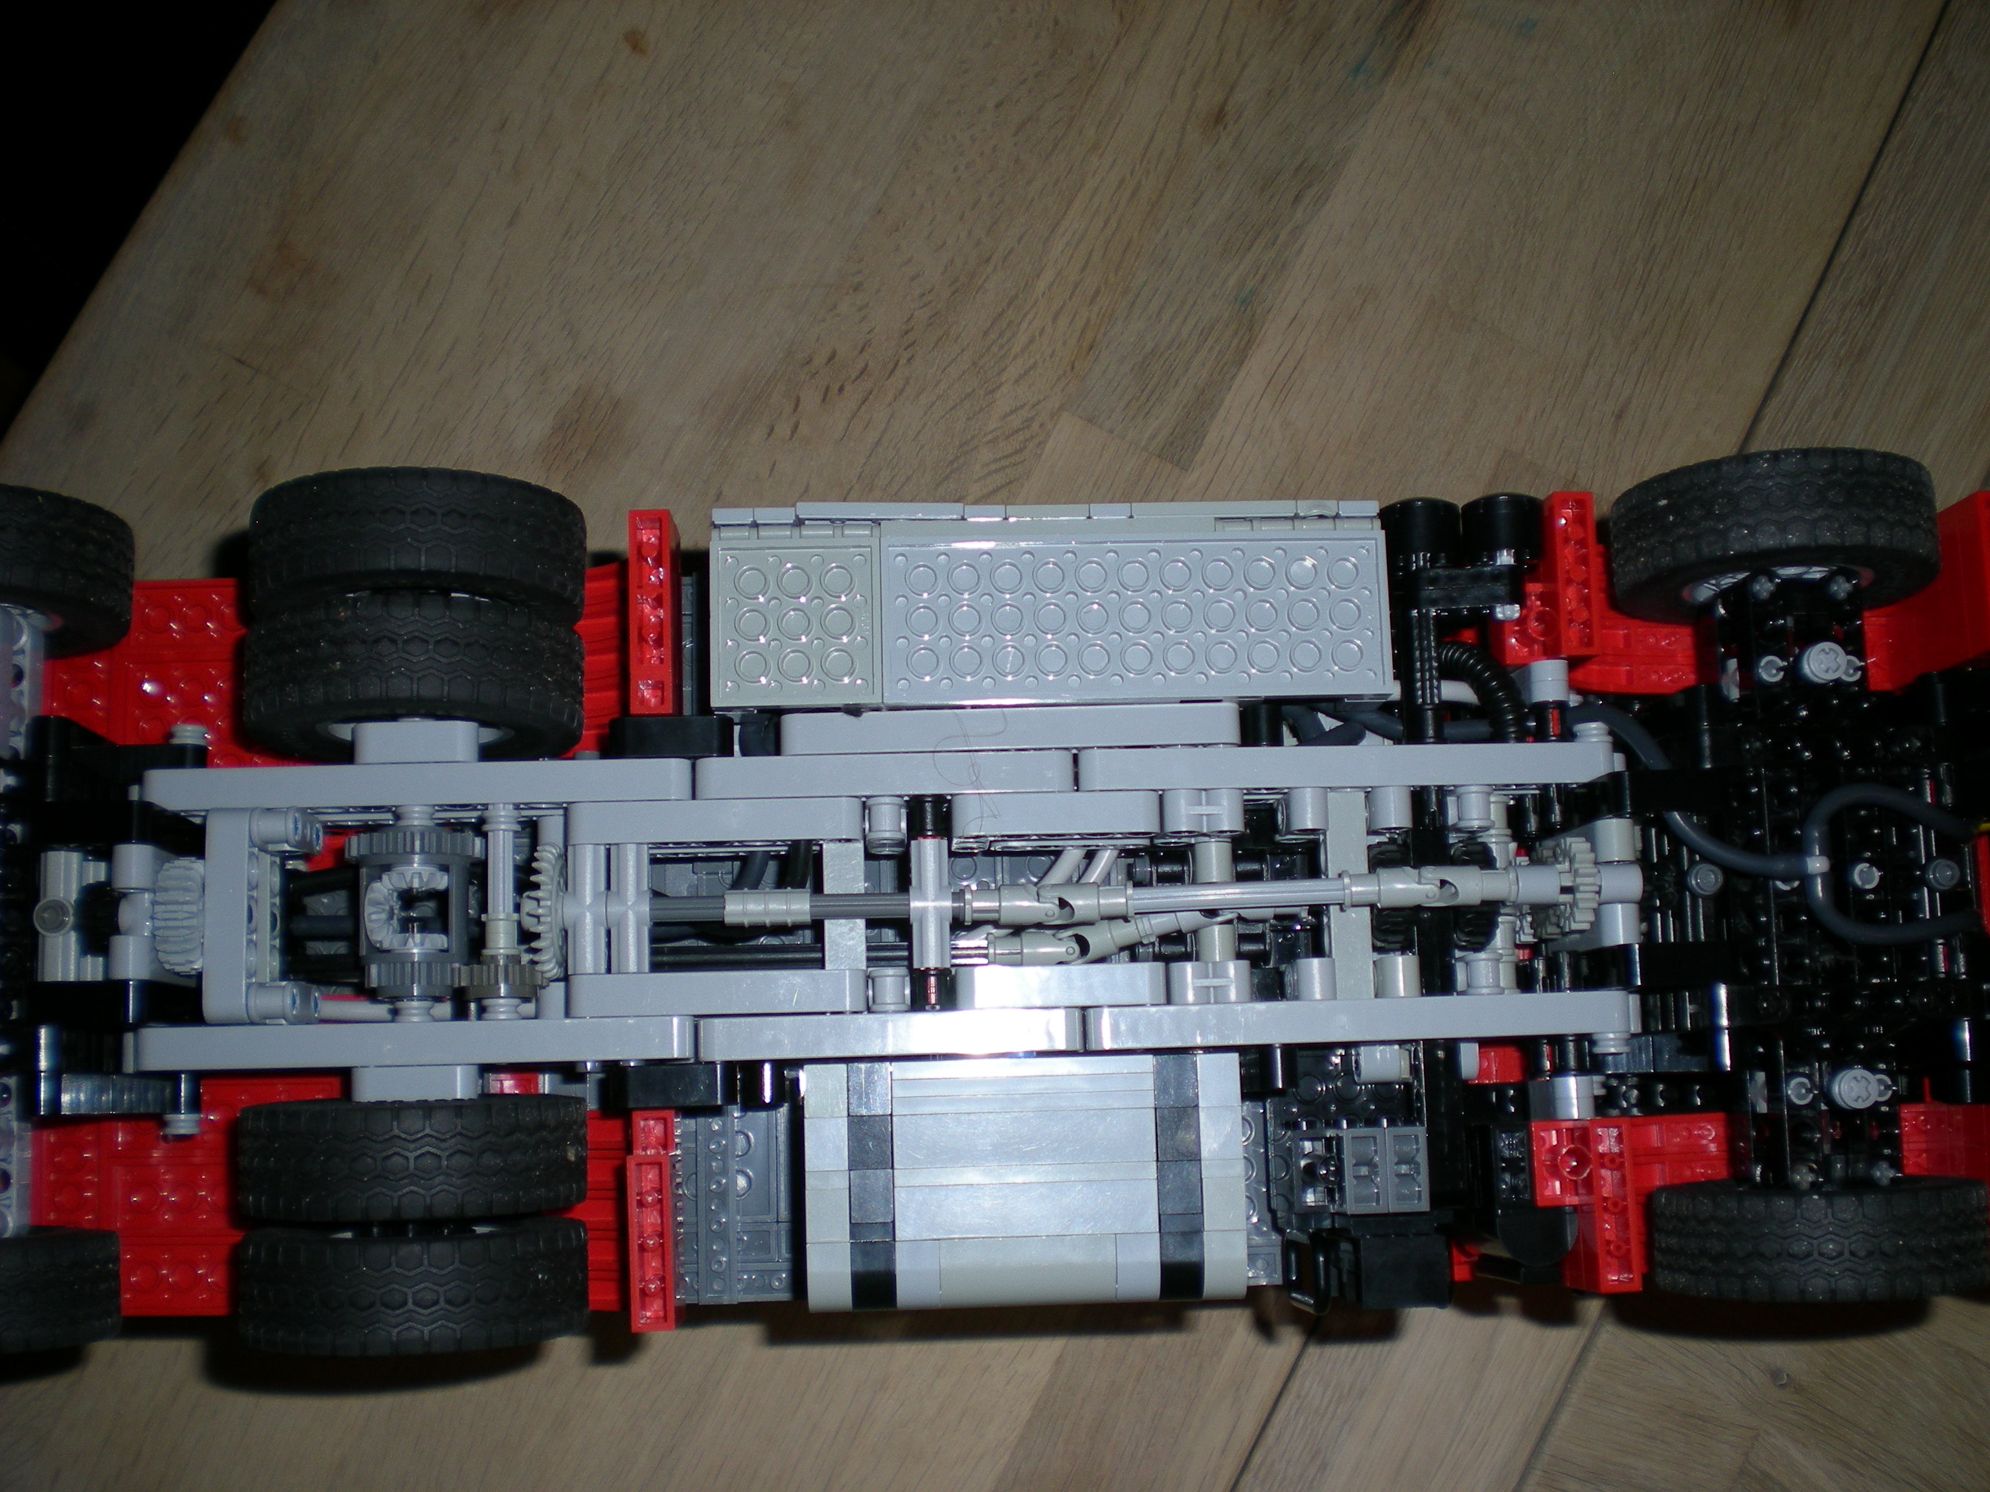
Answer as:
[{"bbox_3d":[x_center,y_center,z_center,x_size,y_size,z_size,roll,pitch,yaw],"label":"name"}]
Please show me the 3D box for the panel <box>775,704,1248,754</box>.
[{"bbox_3d":[0.003,-0.002,0.415,0.088,0.008,0.008,-1,81,-3],"label":"panel"}]

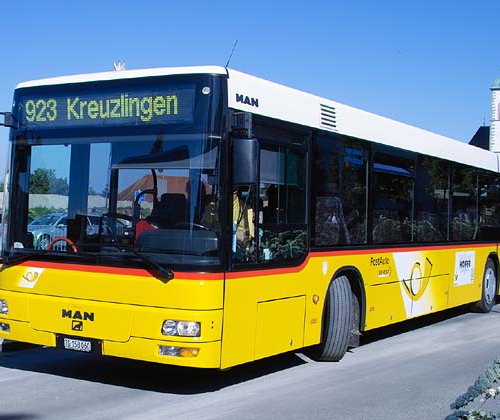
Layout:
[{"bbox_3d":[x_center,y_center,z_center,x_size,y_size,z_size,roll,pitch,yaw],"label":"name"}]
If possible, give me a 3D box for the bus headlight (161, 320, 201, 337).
[{"bbox_3d":[-0.543,0.943,6.143,0.320,0.115,0.110,1,-1,24],"label":"bus headlight"}]

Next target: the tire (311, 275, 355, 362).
[{"bbox_3d":[0.899,1.178,8.414,0.275,0.945,0.945,7,-1,0],"label":"tire"}]

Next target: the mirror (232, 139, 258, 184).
[{"bbox_3d":[-0.034,-0.396,6.282,0.190,0.385,0.110,1,-1,21],"label":"mirror"}]

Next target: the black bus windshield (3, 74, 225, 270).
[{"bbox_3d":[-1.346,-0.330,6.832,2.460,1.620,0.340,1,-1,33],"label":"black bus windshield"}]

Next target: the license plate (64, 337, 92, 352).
[{"bbox_3d":[-1.487,1.171,6.662,0.305,0.084,0.020,1,-1,33],"label":"license plate"}]

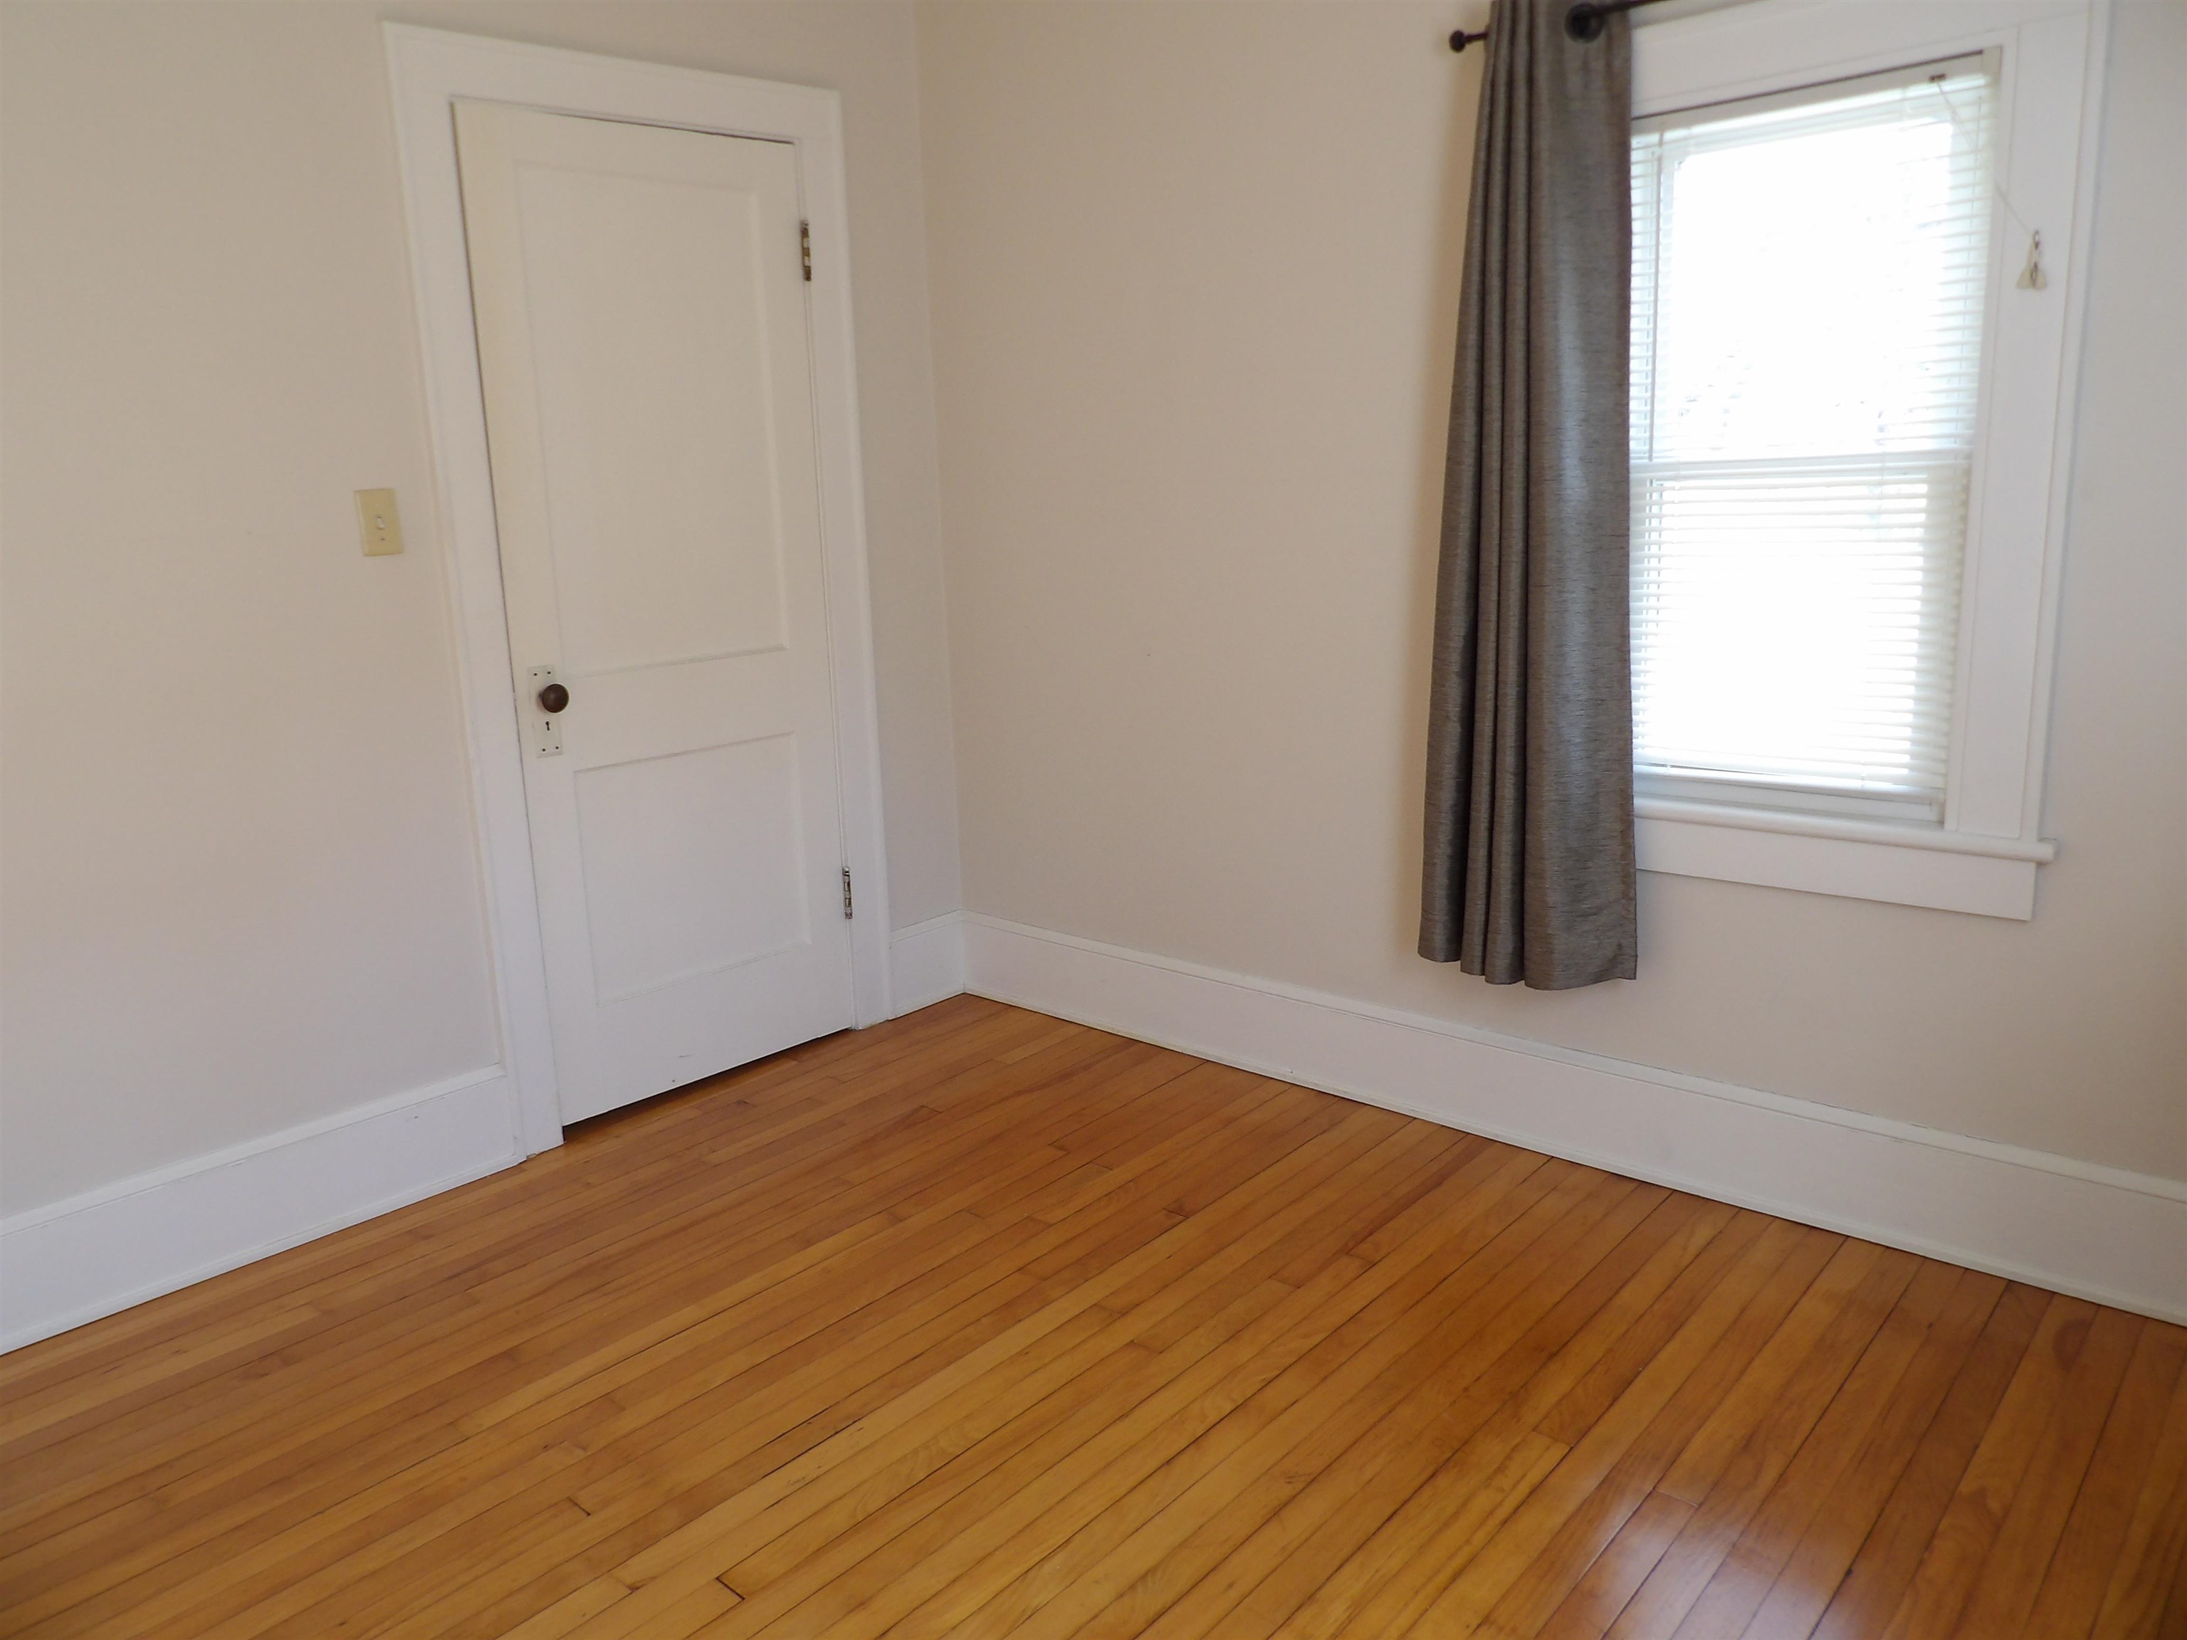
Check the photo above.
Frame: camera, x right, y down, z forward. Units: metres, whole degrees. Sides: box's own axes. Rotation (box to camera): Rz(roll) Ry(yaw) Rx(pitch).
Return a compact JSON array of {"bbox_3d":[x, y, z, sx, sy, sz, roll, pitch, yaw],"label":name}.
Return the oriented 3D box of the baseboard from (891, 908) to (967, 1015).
[{"bbox_3d":[-0.439,0.372,3.924,0.022,0.230,0.250,10,17,42],"label":"baseboard"}]

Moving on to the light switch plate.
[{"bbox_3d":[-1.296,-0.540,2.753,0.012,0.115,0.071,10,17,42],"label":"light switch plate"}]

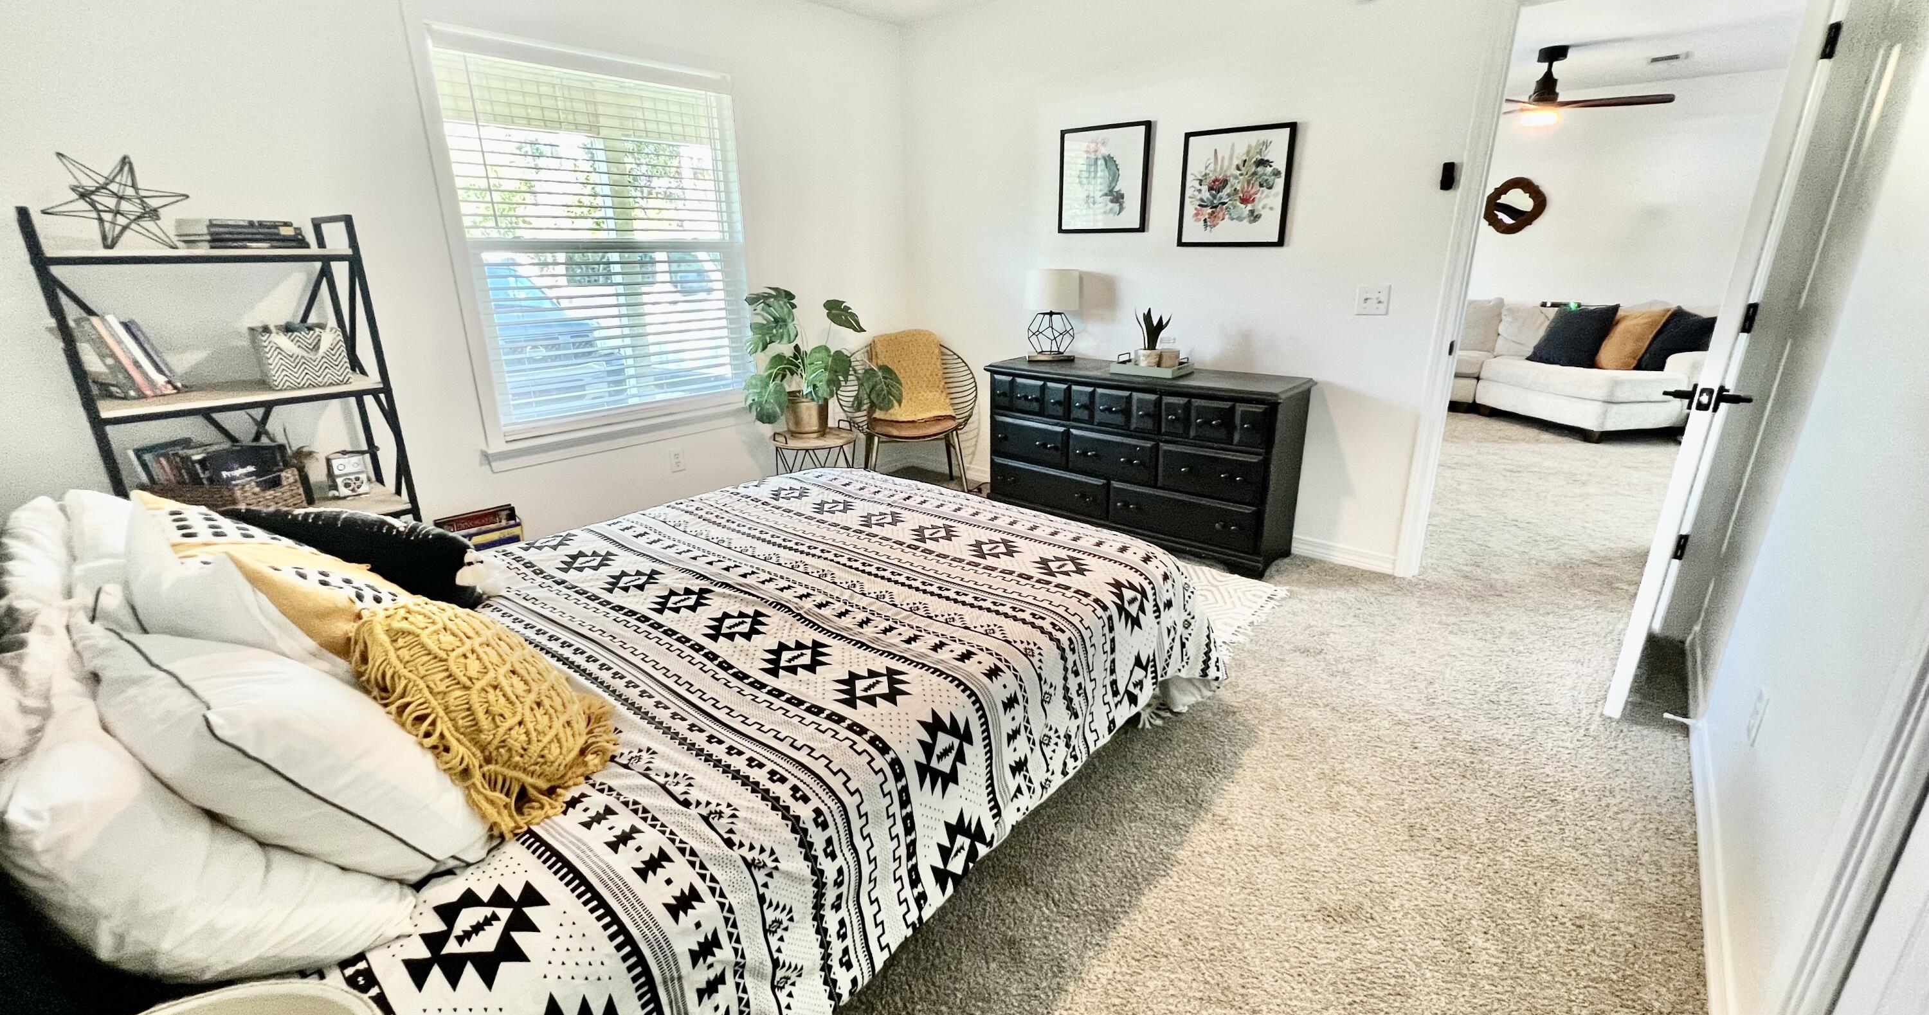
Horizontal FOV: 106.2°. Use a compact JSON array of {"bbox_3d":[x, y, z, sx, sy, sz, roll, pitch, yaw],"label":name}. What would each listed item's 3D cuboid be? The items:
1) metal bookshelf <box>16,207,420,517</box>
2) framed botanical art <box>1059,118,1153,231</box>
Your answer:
[{"bbox_3d":[-2.098,-0.102,2.228,0.360,1.480,0.610,14,23,39],"label":"metal bookshelf"},{"bbox_3d":[0.659,-1.570,3.483,0.482,0.470,0.025,14,23,39],"label":"framed botanical art"}]

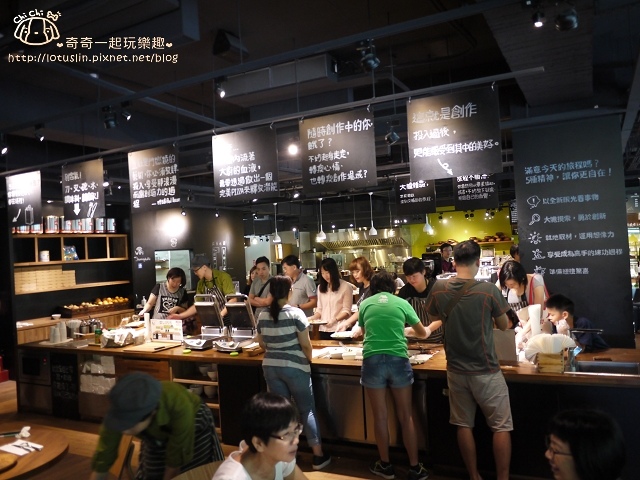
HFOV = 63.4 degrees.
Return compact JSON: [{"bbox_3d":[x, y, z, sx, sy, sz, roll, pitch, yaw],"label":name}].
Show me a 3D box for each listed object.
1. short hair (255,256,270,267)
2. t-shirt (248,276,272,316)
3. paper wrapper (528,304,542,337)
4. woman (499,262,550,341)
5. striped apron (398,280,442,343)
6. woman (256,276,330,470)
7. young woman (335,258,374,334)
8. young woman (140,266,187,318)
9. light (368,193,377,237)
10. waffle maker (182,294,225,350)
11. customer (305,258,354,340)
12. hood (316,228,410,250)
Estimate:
[{"bbox_3d":[-0.672,0.251,6.050,0.180,0.140,0.200,-3,-1,-12],"label":"short hair"},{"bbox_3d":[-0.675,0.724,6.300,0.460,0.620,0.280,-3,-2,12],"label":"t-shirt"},{"bbox_3d":[1.603,0.614,3.850,0.100,0.290,0.090,-4,-1,26],"label":"paper wrapper"},{"bbox_3d":[1.765,0.919,4.342,0.500,1.470,0.550,-4,-1,37],"label":"woman"},{"bbox_3d":[1.010,0.714,5.100,0.450,0.620,0.360,-4,-3,21],"label":"striped apron"},{"bbox_3d":[-0.234,1.063,4.241,0.470,1.550,0.340,-4,-3,32],"label":"woman"},{"bbox_3d":[0.444,1.002,5.566,0.460,1.640,0.460,-1,-3,-41],"label":"young woman"},{"bbox_3d":[-1.834,1.108,6.243,0.520,1.540,0.480,-3,-1,6],"label":"young woman"},{"bbox_3d":[0.832,-0.404,8.200,0.120,0.700,0.120,-3,-2,0],"label":"light"},{"bbox_3d":[-1.238,0.877,5.556,0.320,0.530,0.380,-4,-3,27],"label":"waffle maker"},{"bbox_3d":[0.126,0.977,5.293,0.460,1.560,0.420,-4,-1,27],"label":"customer"},{"bbox_3d":[0.867,-0.030,10.186,1.700,0.420,0.800,-4,-1,26],"label":"hood"}]

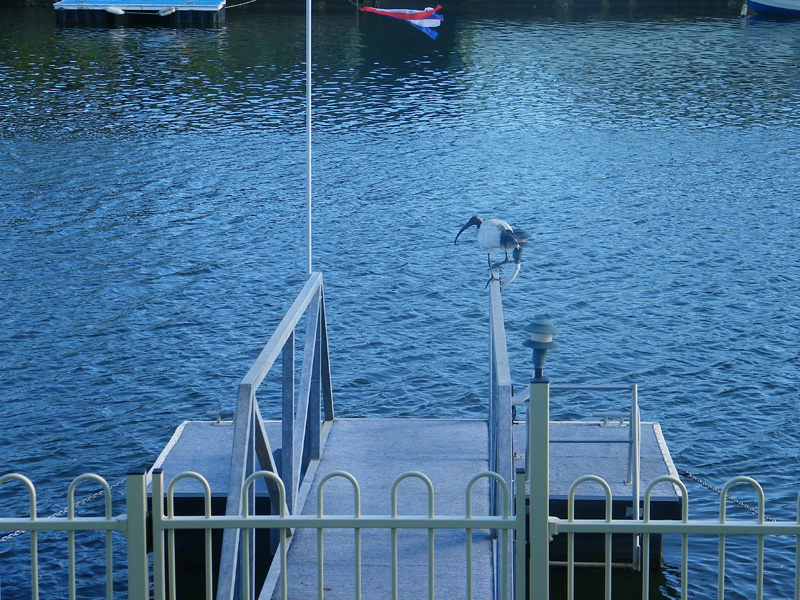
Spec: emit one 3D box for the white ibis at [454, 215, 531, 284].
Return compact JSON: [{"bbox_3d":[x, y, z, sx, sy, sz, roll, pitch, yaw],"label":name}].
[{"bbox_3d":[0.504,-0.279,11.850,0.480,0.380,0.190,7,12,36],"label":"white ibis"}]

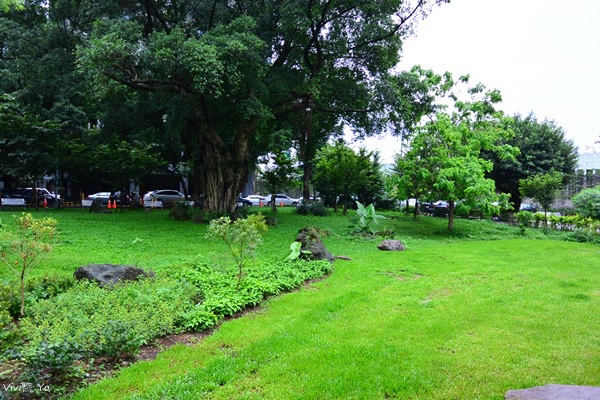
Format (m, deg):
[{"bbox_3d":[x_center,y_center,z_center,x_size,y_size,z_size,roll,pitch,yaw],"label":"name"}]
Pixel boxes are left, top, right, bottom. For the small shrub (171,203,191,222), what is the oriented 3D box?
[{"bbox_3d":[-6.188,0.601,23.500,1.149,0.940,1.050,0,1,0],"label":"small shrub"}]

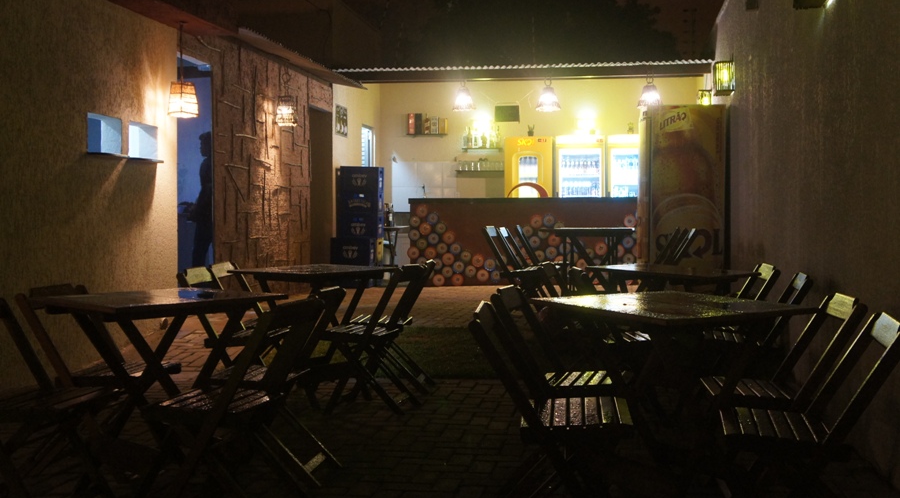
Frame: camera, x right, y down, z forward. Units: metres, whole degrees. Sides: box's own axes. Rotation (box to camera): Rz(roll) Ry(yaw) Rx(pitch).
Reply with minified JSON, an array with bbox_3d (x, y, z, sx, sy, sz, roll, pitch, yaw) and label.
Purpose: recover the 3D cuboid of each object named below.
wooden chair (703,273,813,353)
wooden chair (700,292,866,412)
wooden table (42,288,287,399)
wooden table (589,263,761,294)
[{"bbox_3d":[1.435,0.486,4.745,0.480,0.770,0.420,0,2,11],"label":"wooden chair"},{"bbox_3d":[1.168,0.552,3.603,0.460,0.765,0.410,0,2,8],"label":"wooden chair"},{"bbox_3d":[-1.147,0.549,4.014,0.700,0.730,0.700,-2,3,-42],"label":"wooden table"},{"bbox_3d":[1.224,0.479,5.445,0.700,0.735,0.700,2,3,37],"label":"wooden table"}]

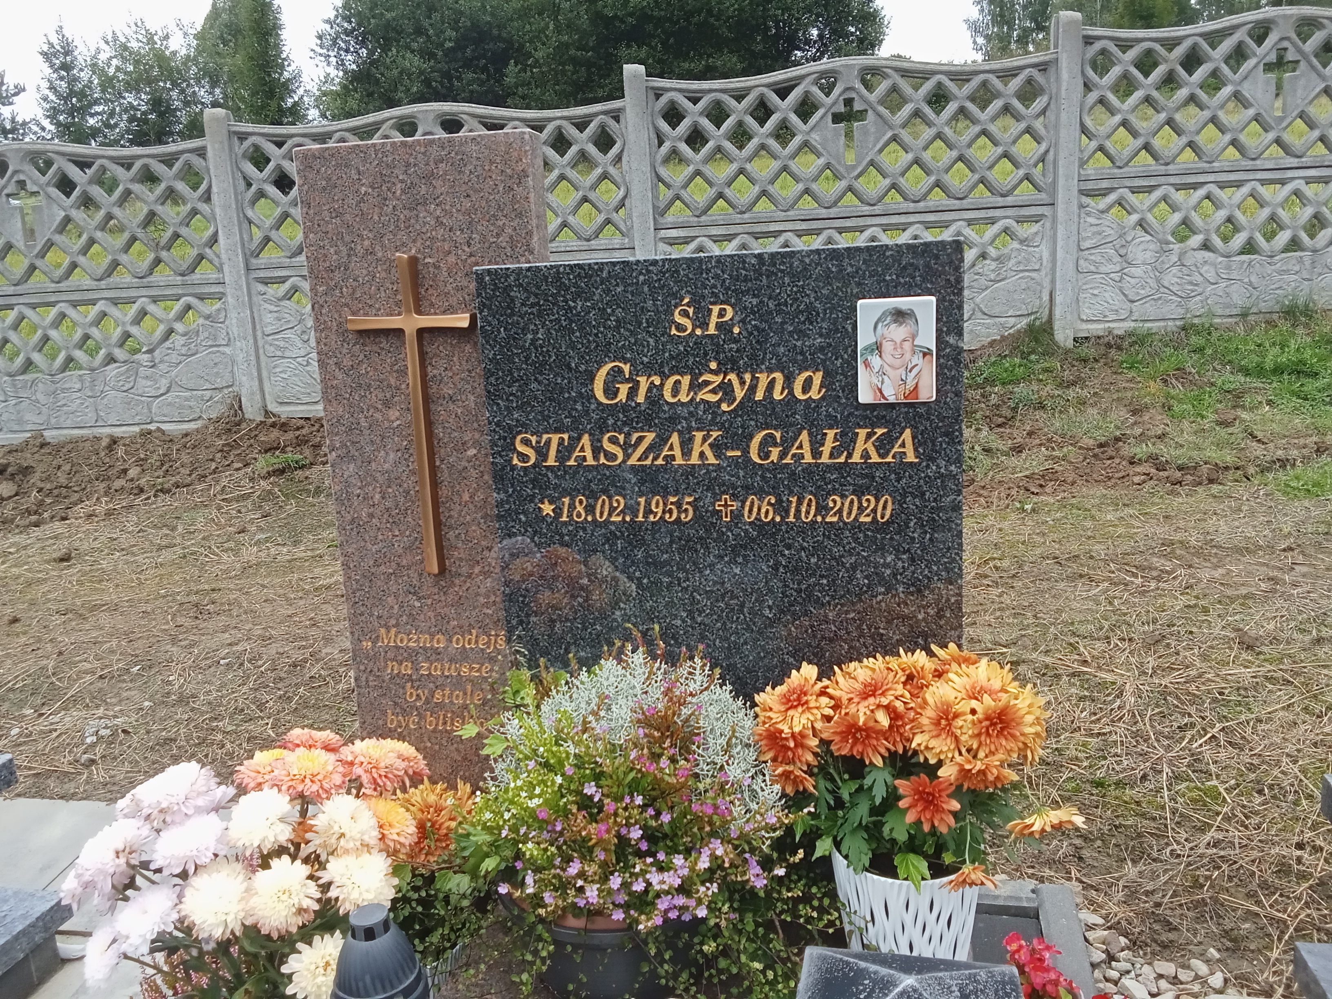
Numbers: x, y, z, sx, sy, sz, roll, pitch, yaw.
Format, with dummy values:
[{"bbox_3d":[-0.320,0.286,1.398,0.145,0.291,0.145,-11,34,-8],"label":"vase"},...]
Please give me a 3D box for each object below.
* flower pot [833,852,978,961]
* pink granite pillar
[{"bbox_3d":[0.341,0.573,1.470,0.210,0.195,0.205,0,12,14],"label":"flower pot"},{"bbox_3d":[-0.383,-0.003,1.841,0.417,1.209,0.068,0,12,14],"label":"pink granite pillar"}]

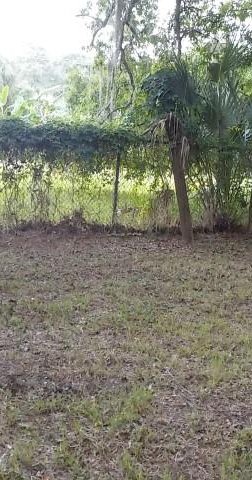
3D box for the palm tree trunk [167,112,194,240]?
[{"bbox_3d":[0.950,-1.150,10.250,0.350,2.380,0.340,-7,9,0],"label":"palm tree trunk"}]

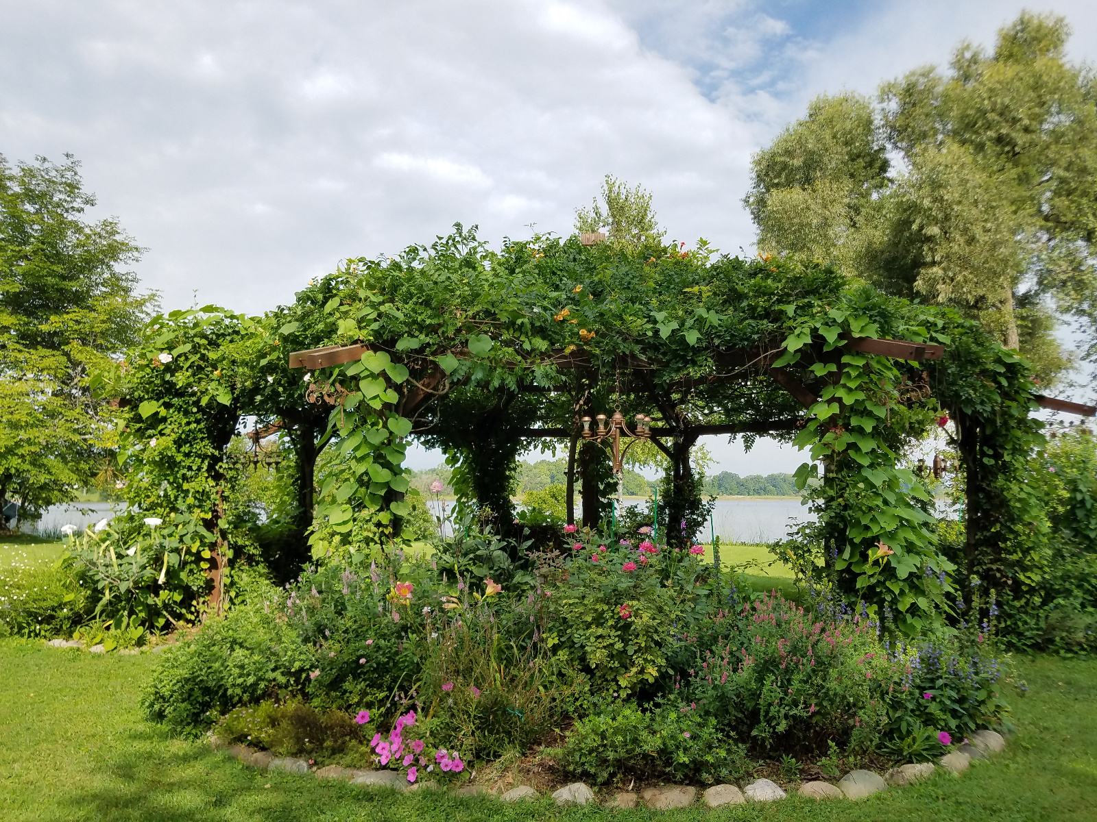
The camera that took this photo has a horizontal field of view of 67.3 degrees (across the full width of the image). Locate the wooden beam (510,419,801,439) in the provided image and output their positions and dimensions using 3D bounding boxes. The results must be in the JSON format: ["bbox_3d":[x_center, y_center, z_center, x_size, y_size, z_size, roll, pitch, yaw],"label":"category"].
[{"bbox_3d":[1.658,0.271,12.700,4.500,0.170,0.180,-1,-6,10],"label":"wooden beam"}]

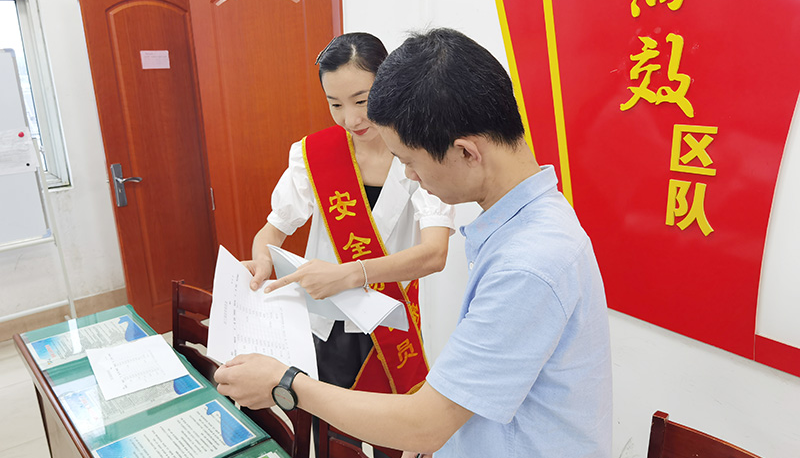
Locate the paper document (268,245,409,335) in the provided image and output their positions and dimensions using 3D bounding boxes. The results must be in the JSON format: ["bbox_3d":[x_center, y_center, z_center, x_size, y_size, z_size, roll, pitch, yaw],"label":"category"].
[{"bbox_3d":[-0.122,0.122,1.170,0.270,0.105,0.085,24,25,18],"label":"paper document"}]

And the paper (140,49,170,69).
[{"bbox_3d":[-1.294,-0.895,3.182,0.142,0.092,0.004,-15,22,-38],"label":"paper"}]

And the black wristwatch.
[{"bbox_3d":[-0.173,0.250,0.940,0.041,0.055,0.048,6,24,27],"label":"black wristwatch"}]

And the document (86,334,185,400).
[{"bbox_3d":[-0.750,0.382,1.709,0.210,0.005,0.297,-13,20,-33],"label":"document"}]

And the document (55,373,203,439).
[{"bbox_3d":[-0.697,0.425,1.566,0.297,0.005,0.210,-15,22,-38],"label":"document"}]

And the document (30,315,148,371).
[{"bbox_3d":[-0.958,0.343,1.853,0.297,0.005,0.210,-16,22,-39],"label":"document"}]

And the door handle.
[{"bbox_3d":[-1.443,-0.234,3.204,0.131,0.228,0.060,-15,22,-38],"label":"door handle"}]

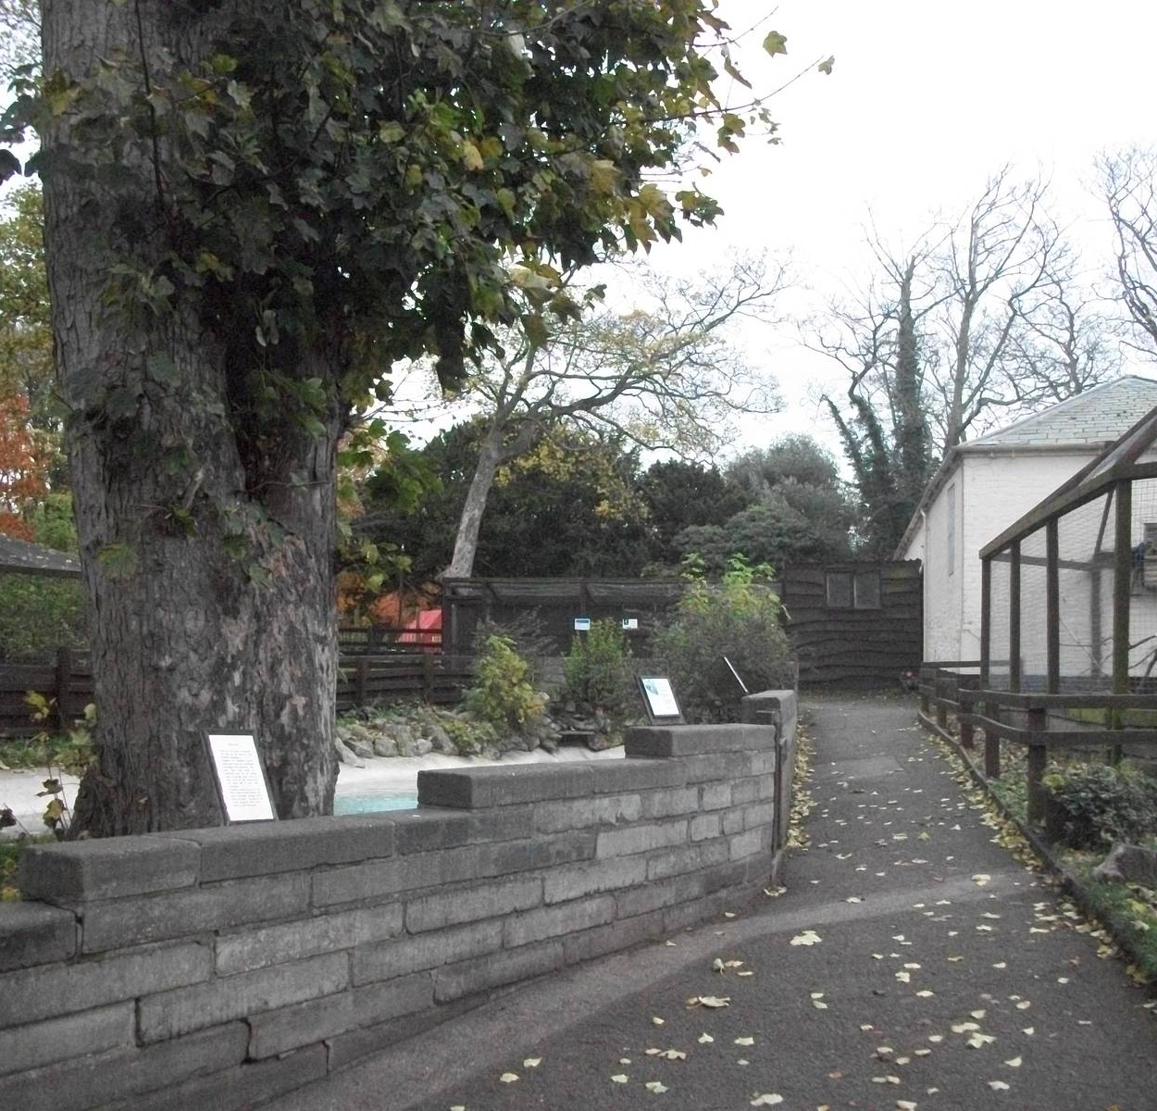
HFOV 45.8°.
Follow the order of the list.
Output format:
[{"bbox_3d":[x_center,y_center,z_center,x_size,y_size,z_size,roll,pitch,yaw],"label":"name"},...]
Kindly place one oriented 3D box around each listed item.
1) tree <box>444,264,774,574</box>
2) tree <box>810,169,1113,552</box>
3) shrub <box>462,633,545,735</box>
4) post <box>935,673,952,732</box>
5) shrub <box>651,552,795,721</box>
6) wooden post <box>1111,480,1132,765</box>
[{"bbox_3d":[0.735,-2.206,29.500,7.400,8.426,6.600,1,-4,1],"label":"tree"},{"bbox_3d":[12.887,-4.918,46.000,10.200,16.094,9.000,0,-4,16],"label":"tree"},{"bbox_3d":[-0.709,1.230,13.000,0.790,0.978,0.750,1,-4,-3],"label":"shrub"},{"bbox_3d":[3.946,1.588,14.800,0.110,0.638,0.110,0,-4,9],"label":"post"},{"bbox_3d":[1.315,0.808,12.500,1.270,1.648,1.200,1,-4,6],"label":"shrub"},{"bbox_3d":[4.206,0.555,10.600,0.115,2.284,0.115,0,-4,9],"label":"wooden post"}]

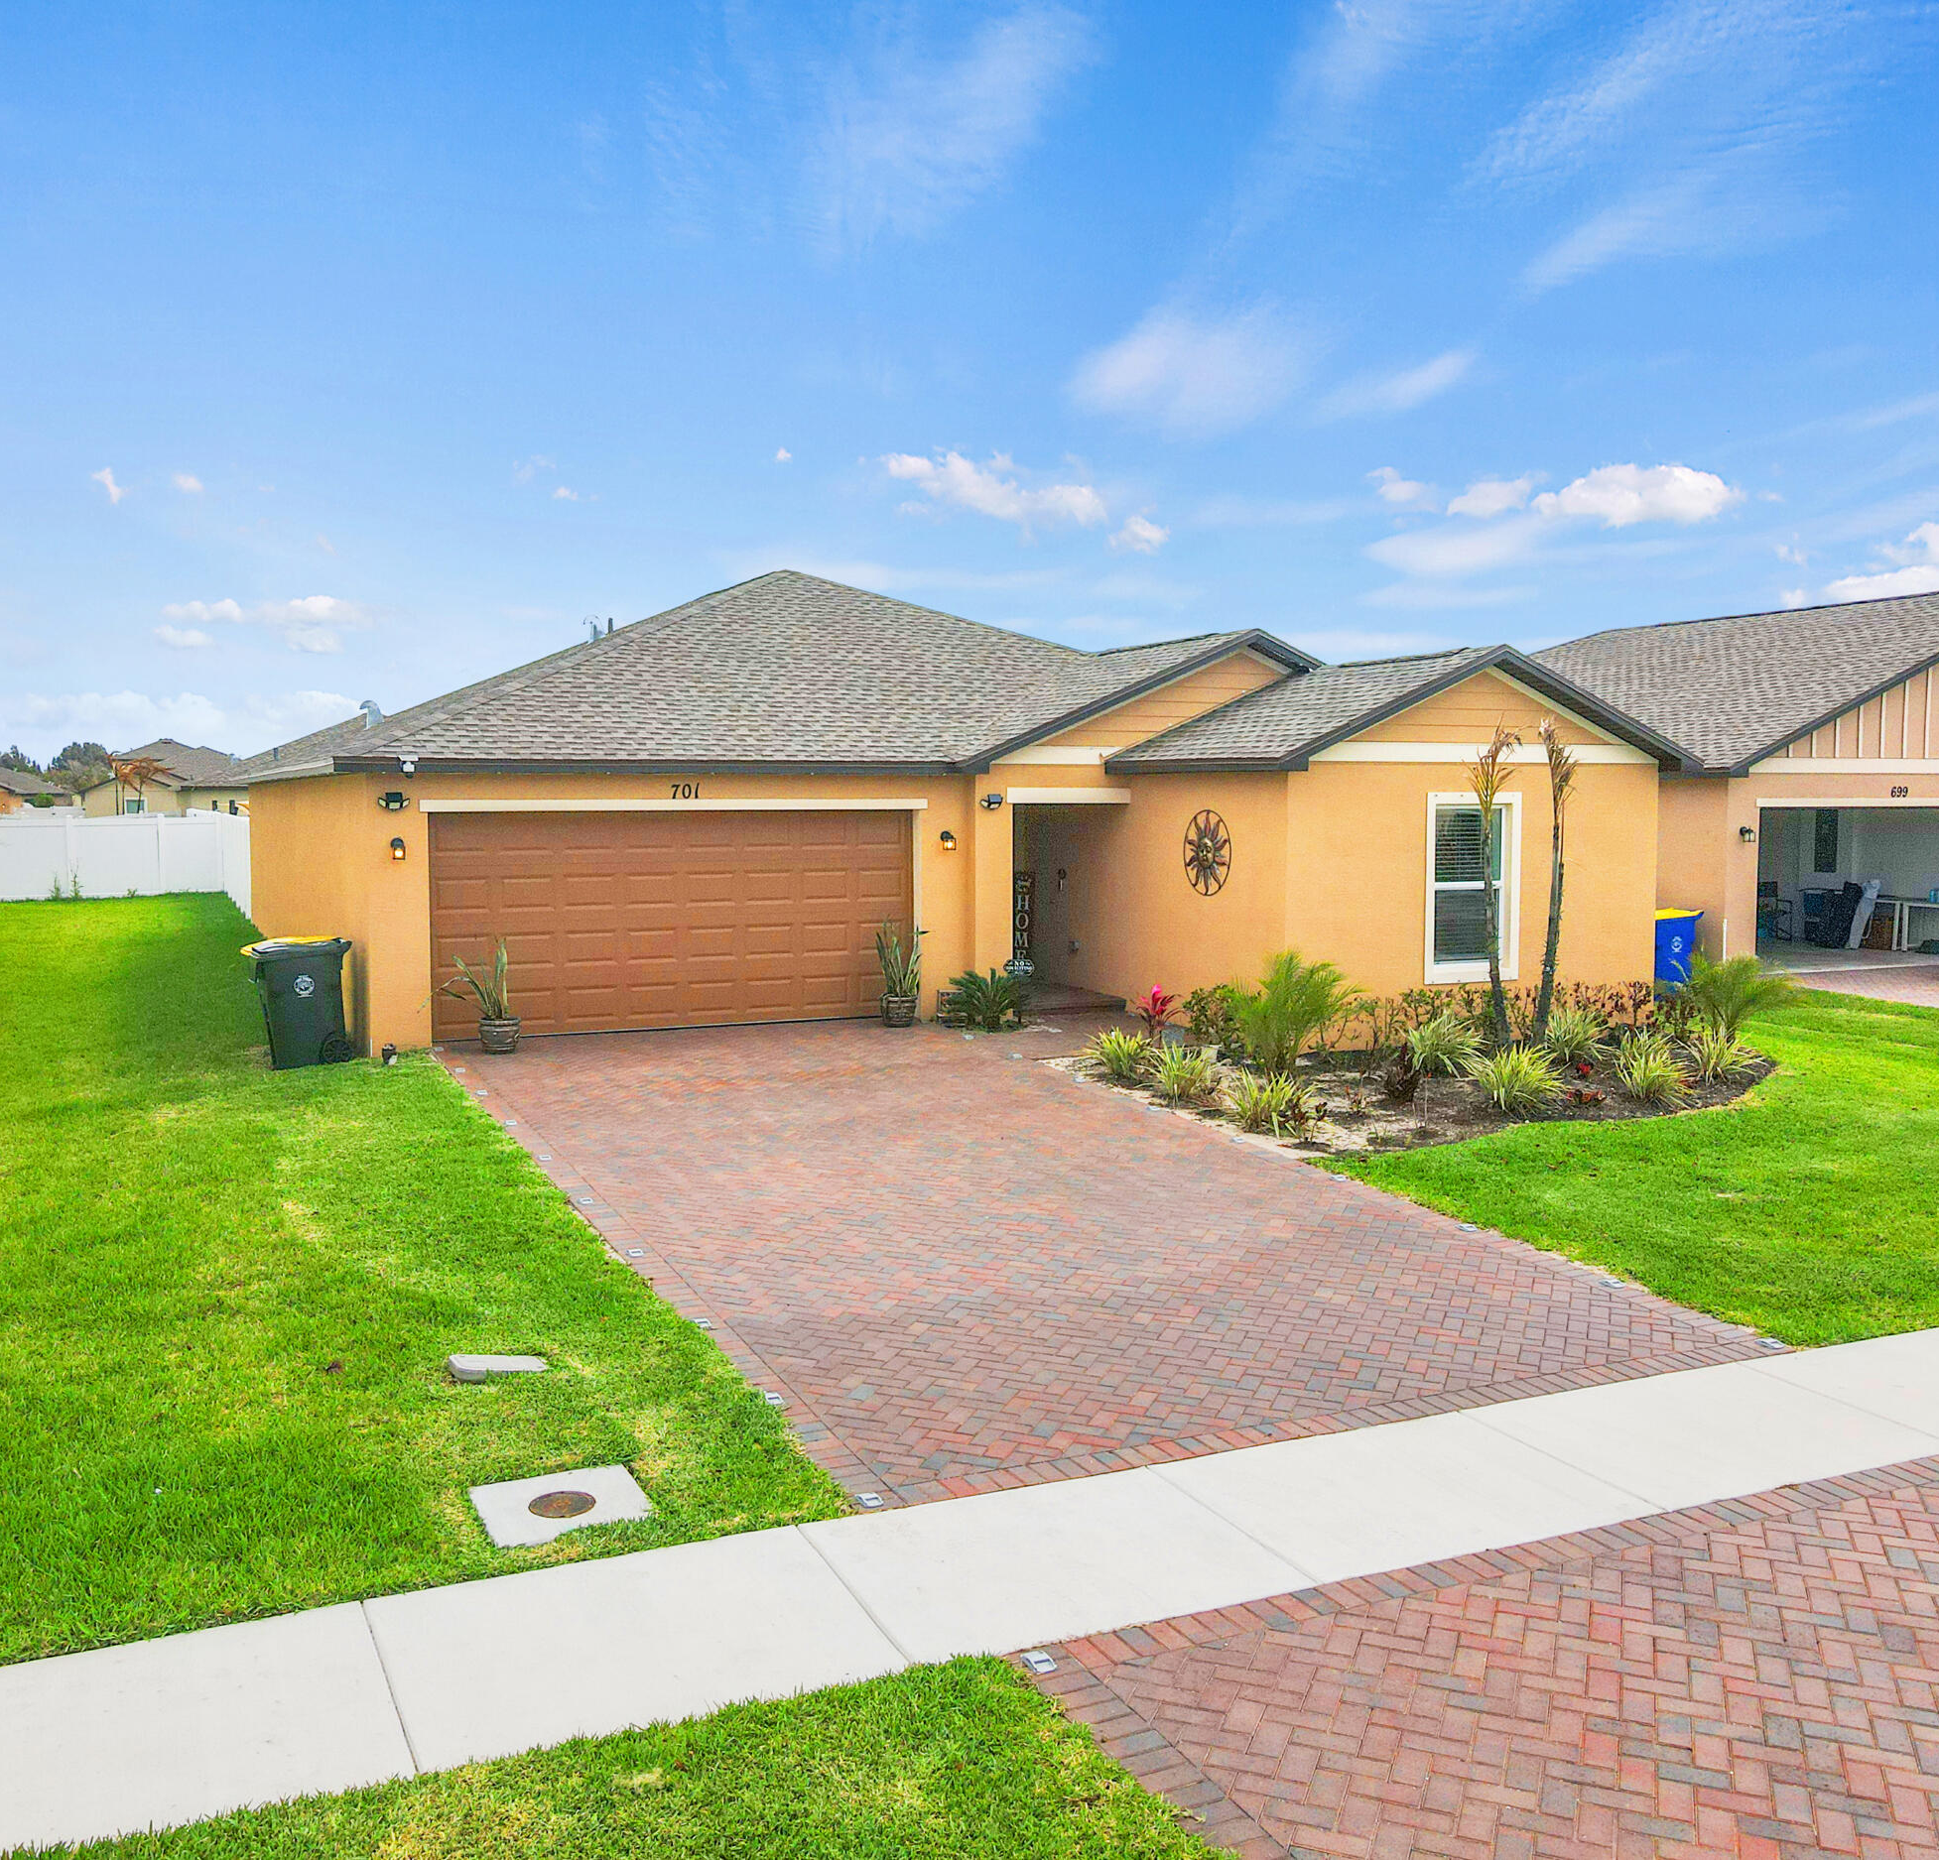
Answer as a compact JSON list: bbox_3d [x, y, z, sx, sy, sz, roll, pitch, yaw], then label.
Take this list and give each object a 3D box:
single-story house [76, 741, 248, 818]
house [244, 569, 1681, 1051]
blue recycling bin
[{"bbox_3d":[-39.430,-7.102,88.333,13.000,5.400,16.500,-2,5,-25],"label":"single-story house"},{"bbox_3d":[-2.516,-2.177,23.769,12.900,5.500,19.600,-2,5,-25],"label":"house"},{"bbox_3d":[8.905,0.312,21.981,0.850,1.080,0.660,-3,5,-34],"label":"blue recycling bin"}]

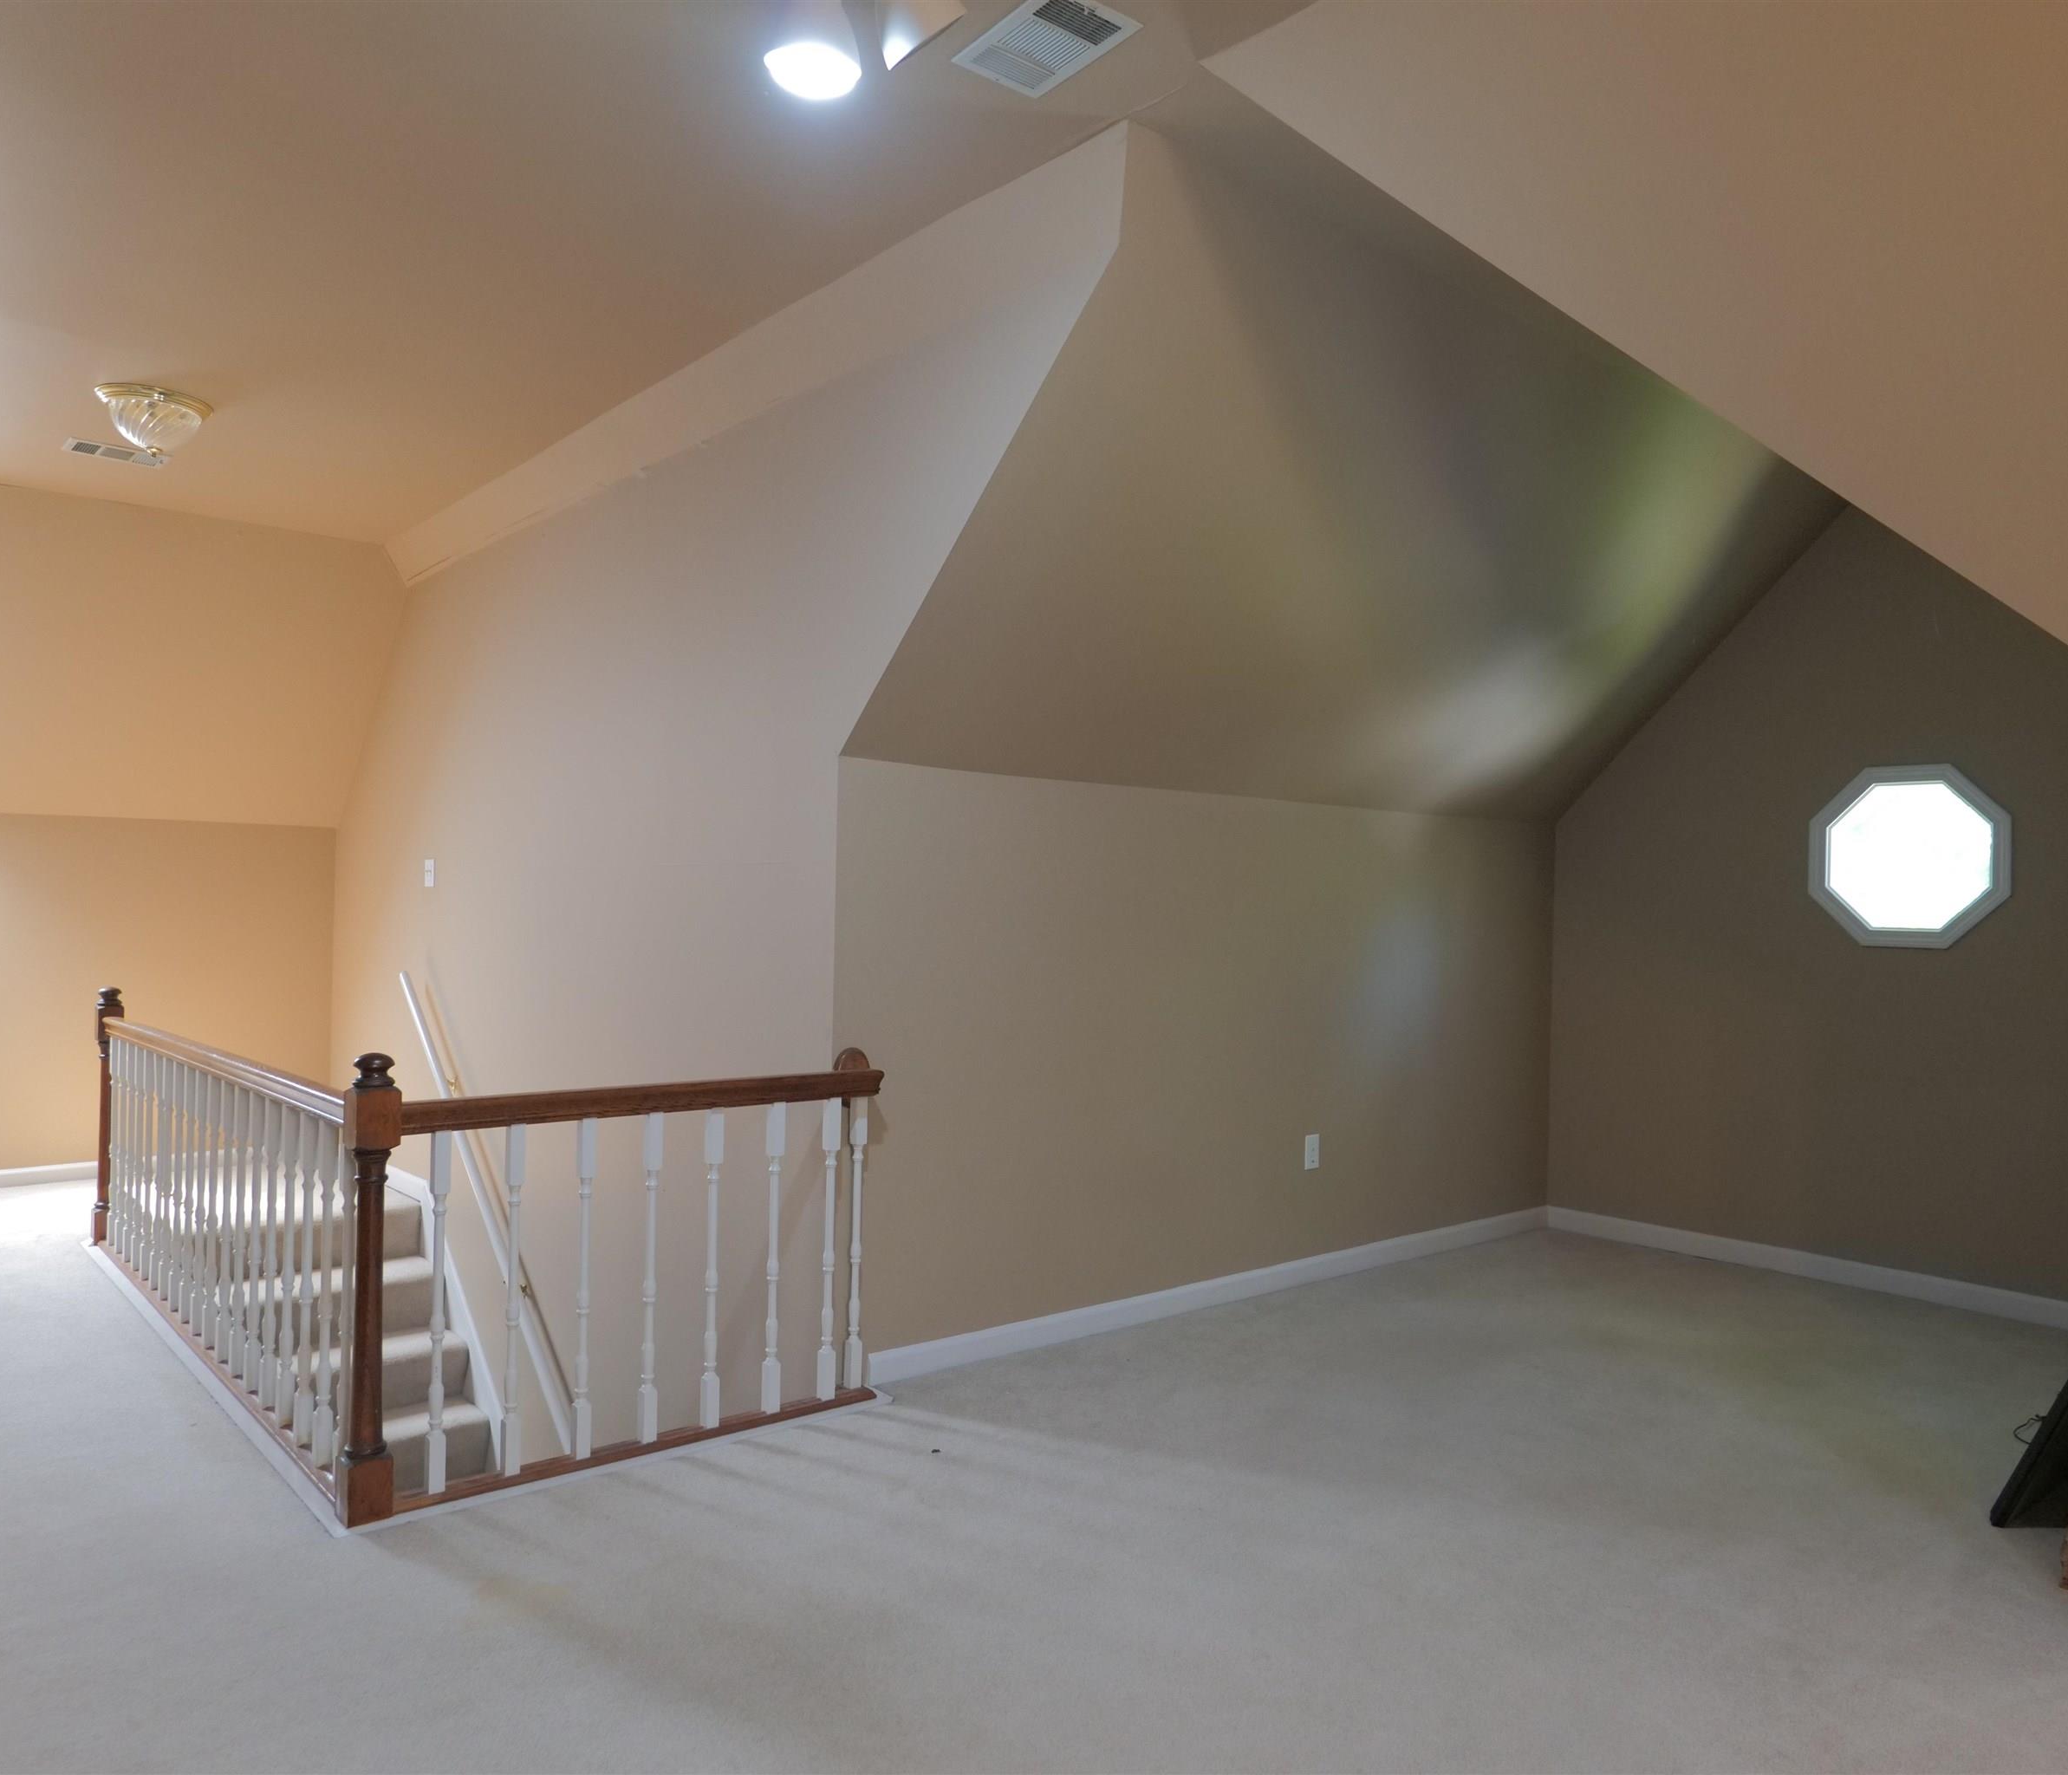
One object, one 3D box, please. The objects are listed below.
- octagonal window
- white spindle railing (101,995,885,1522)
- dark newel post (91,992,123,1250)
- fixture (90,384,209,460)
[{"bbox_3d":[2.986,-0.104,4.805,0.070,0.630,0.620,1,-1,-41],"label":"octagonal window"},{"bbox_3d":[-1.910,0.848,4.440,1.310,0.950,3.100,1,-1,-40],"label":"white spindle railing"},{"bbox_3d":[-3.440,0.850,5.220,0.085,0.955,0.085,1,-1,-40],"label":"dark newel post"},{"bbox_3d":[-2.720,-1.420,4.360,0.305,0.170,0.305,1,-1,-40],"label":"fixture"}]

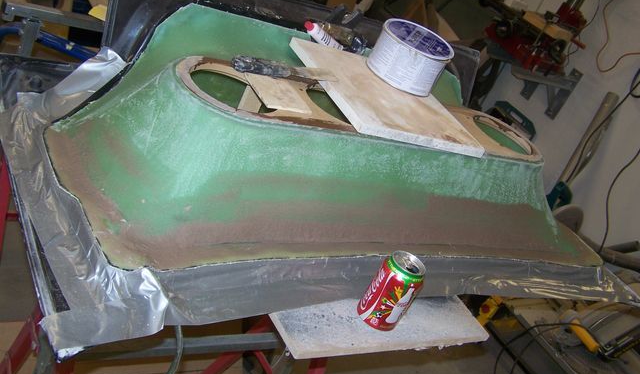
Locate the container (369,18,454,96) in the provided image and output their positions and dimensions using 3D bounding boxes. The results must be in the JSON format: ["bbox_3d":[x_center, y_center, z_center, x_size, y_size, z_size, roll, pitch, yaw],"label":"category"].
[{"bbox_3d":[0.170,-0.248,1.341,0.144,0.083,0.144,27,31,0],"label":"container"}]

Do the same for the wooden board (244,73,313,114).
[{"bbox_3d":[-0.070,-0.148,1.086,0.080,0.005,0.105,3,37,-38],"label":"wooden board"}]

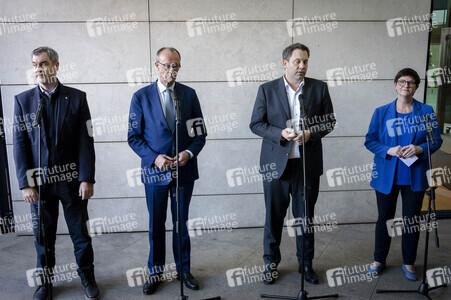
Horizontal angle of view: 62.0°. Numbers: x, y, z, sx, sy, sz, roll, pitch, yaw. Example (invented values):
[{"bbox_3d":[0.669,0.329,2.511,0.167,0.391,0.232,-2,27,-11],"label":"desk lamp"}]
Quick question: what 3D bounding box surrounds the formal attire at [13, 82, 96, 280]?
[{"bbox_3d":[-1.262,0.260,2.842,0.565,1.517,0.330,-4,9,-18],"label":"formal attire"}]

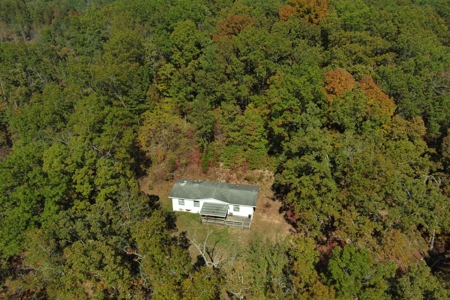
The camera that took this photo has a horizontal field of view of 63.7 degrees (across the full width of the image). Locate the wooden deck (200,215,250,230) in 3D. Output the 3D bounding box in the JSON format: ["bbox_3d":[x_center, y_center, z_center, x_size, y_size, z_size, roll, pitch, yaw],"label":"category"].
[{"bbox_3d":[0.422,12.053,63.371,8.200,1.450,2.850,5,24,9],"label":"wooden deck"}]

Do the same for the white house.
[{"bbox_3d":[-1.653,8.755,67.738,15.661,3.844,7.403,5,24,9],"label":"white house"}]

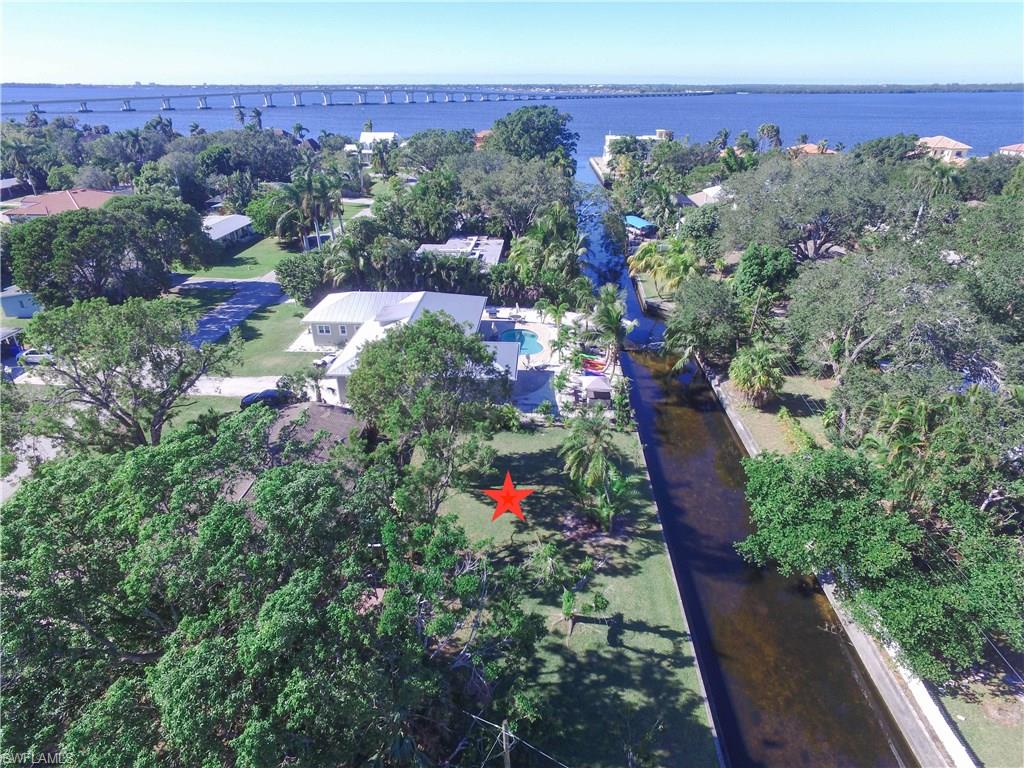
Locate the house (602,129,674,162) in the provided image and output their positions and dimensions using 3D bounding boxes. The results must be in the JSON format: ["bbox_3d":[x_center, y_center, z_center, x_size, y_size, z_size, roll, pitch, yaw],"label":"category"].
[{"bbox_3d":[47.500,-90.303,225.538,24.000,10.200,17.000,1,27,3],"label":"house"}]

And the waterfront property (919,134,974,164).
[{"bbox_3d":[154.300,-84.207,214.614,18.500,9.200,15.000,1,27,3],"label":"waterfront property"}]

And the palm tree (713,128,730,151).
[{"bbox_3d":[72.000,-79.629,200.760,4.500,12.000,4.500,0,27,0],"label":"palm tree"}]

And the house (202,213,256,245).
[{"bbox_3d":[-55.500,-27.736,109.263,10.000,3.700,17.000,1,27,3],"label":"house"}]

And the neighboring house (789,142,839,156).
[{"bbox_3d":[115.500,-87.526,224.703,14.000,6.000,15.000,1,27,3],"label":"neighboring house"}]

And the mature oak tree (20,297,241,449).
[{"bbox_3d":[-29.200,-0.233,45.705,15.500,11.800,14.500,0,27,0],"label":"mature oak tree"}]

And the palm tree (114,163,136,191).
[{"bbox_3d":[-104.500,-56.684,160.828,5.600,7.500,5.600,0,27,0],"label":"palm tree"}]

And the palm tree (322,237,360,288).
[{"bbox_3d":[-24.000,-16.616,81.917,5.600,8.000,5.600,0,27,0],"label":"palm tree"}]

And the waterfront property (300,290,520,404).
[{"bbox_3d":[-11.600,-5.677,64.149,23.800,4.700,23.000,0,27,0],"label":"waterfront property"}]

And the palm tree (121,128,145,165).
[{"bbox_3d":[-121.800,-75.412,192.725,7.800,13.300,7.600,1,27,3],"label":"palm tree"}]

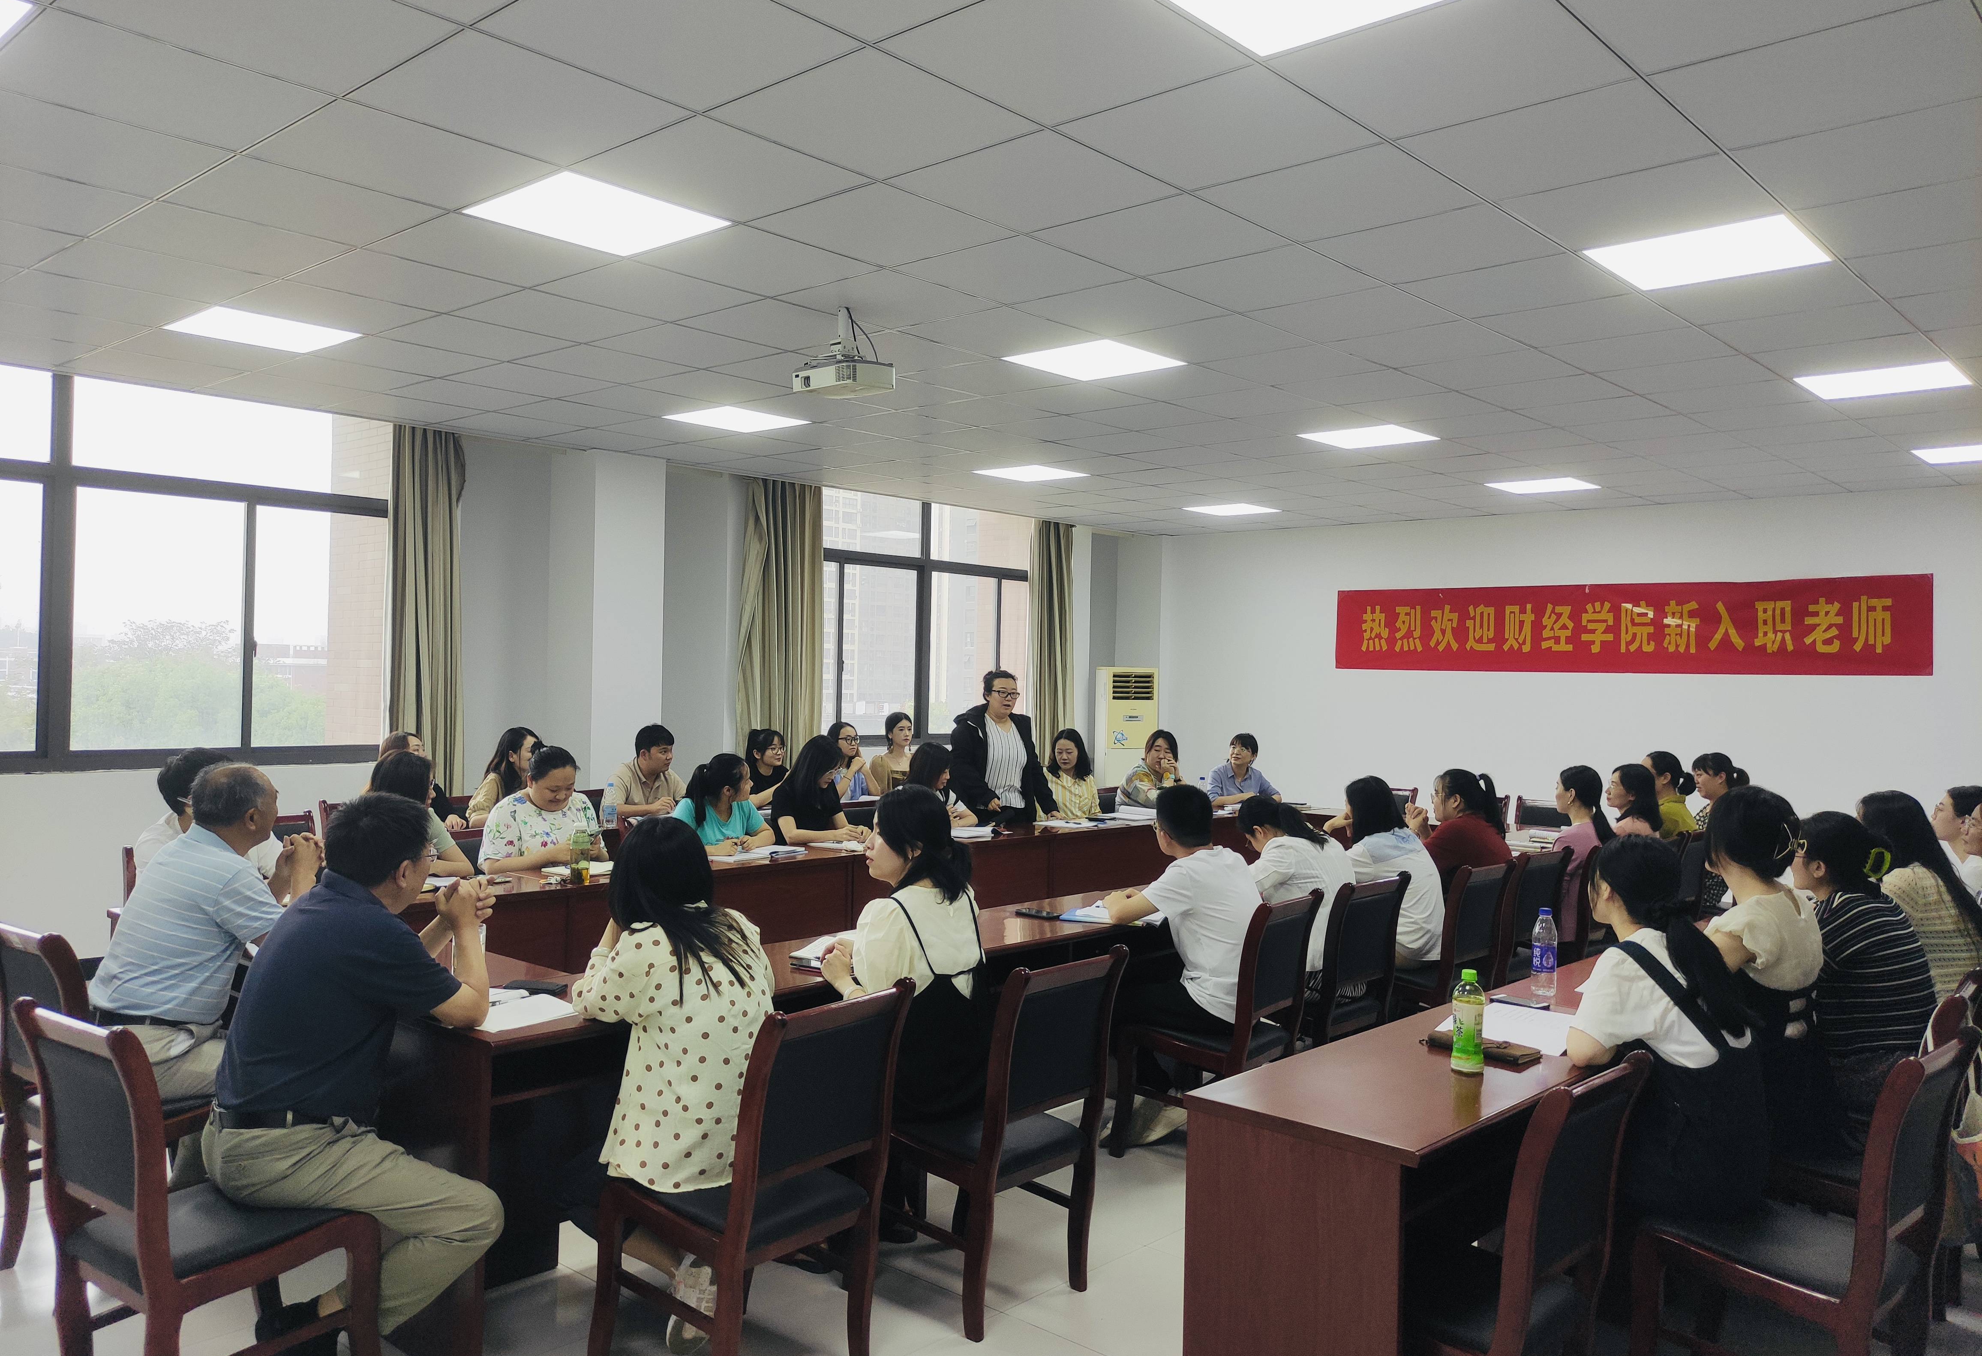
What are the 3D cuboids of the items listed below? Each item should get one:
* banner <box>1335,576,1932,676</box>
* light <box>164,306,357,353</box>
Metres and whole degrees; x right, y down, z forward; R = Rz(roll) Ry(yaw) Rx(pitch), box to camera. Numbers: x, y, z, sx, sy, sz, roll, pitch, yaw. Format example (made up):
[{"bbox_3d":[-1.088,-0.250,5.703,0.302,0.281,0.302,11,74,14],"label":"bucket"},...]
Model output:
[{"bbox_3d":[4.545,-0.383,10.823,4.270,0.670,0.020,1,0,42],"label":"banner"},{"bbox_3d":[-2.944,-1.411,5.797,0.590,0.040,0.590,1,0,42],"label":"light"}]

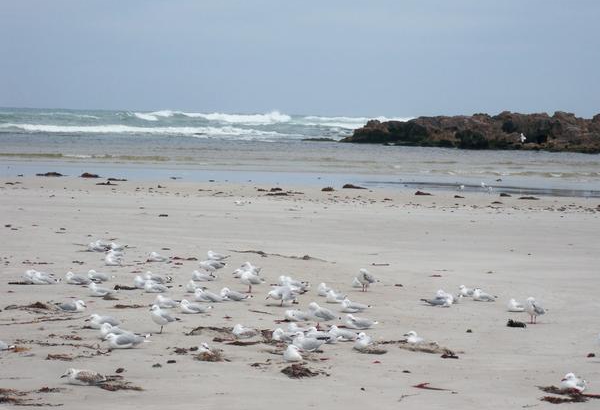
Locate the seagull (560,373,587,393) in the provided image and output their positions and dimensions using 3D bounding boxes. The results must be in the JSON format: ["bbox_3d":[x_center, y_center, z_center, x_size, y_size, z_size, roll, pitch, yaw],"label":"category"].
[{"bbox_3d":[1.948,1.251,12.898,0.370,0.150,0.140,-1,4,-43],"label":"seagull"}]

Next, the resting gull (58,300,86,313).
[{"bbox_3d":[-2.534,1.128,20.229,0.360,0.150,0.140,2,3,11],"label":"resting gull"}]

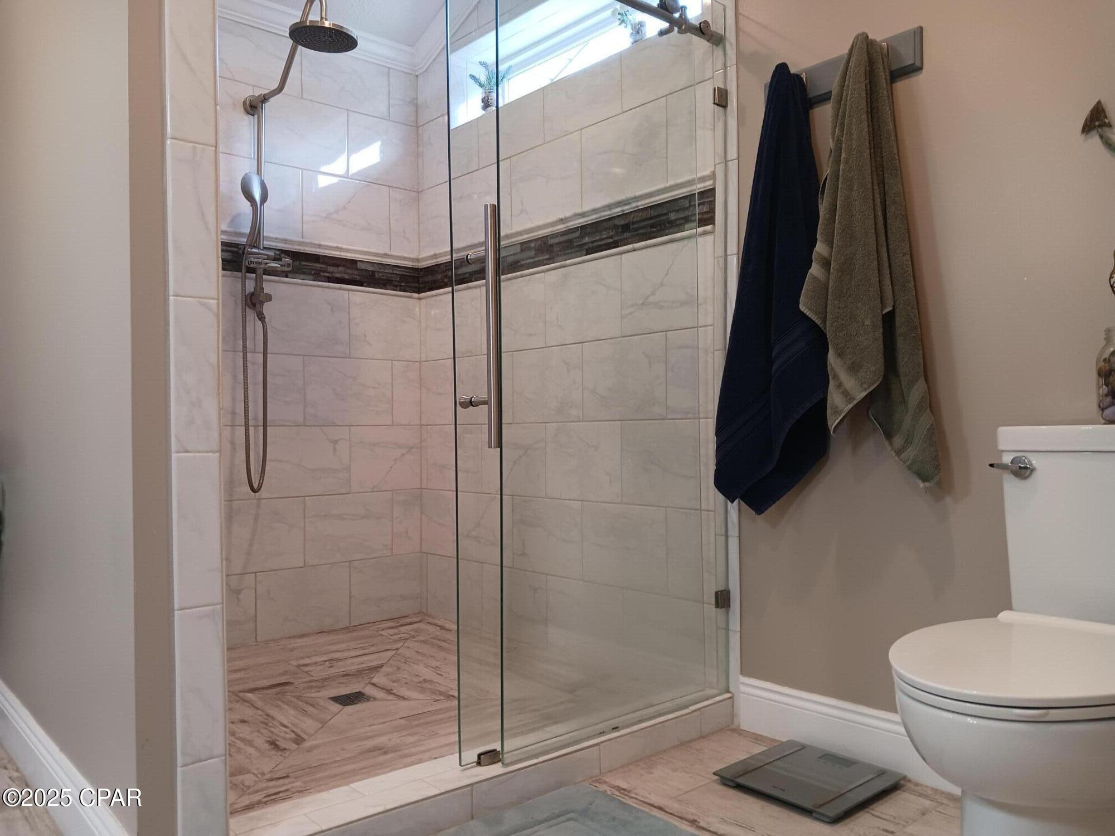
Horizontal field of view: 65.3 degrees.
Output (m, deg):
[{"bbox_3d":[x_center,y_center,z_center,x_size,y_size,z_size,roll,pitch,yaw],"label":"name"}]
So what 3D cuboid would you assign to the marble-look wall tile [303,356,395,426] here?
[{"bbox_3d":[-0.783,-0.097,3.264,0.357,0.251,0.010,0,-1,-41],"label":"marble-look wall tile"}]

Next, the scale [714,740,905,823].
[{"bbox_3d":[0.566,0.807,1.946,0.309,0.023,0.301,0,-1,-42],"label":"scale"}]

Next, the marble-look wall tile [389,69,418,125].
[{"bbox_3d":[-0.610,-1.265,3.445,0.131,0.218,0.010,0,-1,-41],"label":"marble-look wall tile"}]

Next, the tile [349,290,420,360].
[{"bbox_3d":[-0.668,-0.347,3.371,0.311,0.245,0.010,0,-1,-41],"label":"tile"}]

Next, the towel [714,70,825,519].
[{"bbox_3d":[0.522,-0.310,2.143,0.160,1.104,0.250,0,-1,-42],"label":"towel"}]

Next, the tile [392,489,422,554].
[{"bbox_3d":[-0.593,0.408,3.419,0.131,0.251,0.010,0,-1,-41],"label":"tile"}]

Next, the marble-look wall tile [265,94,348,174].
[{"bbox_3d":[-0.931,-1.035,3.168,0.361,0.254,0.010,0,-1,-42],"label":"marble-look wall tile"}]

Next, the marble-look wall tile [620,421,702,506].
[{"bbox_3d":[0.314,0.132,2.512,0.010,0.251,0.338,0,-1,-42],"label":"marble-look wall tile"}]

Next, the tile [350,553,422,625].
[{"bbox_3d":[-0.660,0.657,3.362,0.314,0.234,0.010,0,-1,-42],"label":"tile"}]

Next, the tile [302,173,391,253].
[{"bbox_3d":[-0.789,-0.777,3.275,0.357,0.251,0.010,0,-1,-41],"label":"tile"}]

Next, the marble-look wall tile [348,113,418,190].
[{"bbox_3d":[-0.675,-1.029,3.382,0.311,0.251,0.010,0,-1,-41],"label":"marble-look wall tile"}]

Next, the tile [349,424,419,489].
[{"bbox_3d":[-0.665,0.157,3.371,0.315,0.251,0.010,0,-1,-42],"label":"tile"}]

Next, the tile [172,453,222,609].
[{"bbox_3d":[-0.591,0.182,1.423,0.074,0.251,0.010,0,-1,-41],"label":"tile"}]

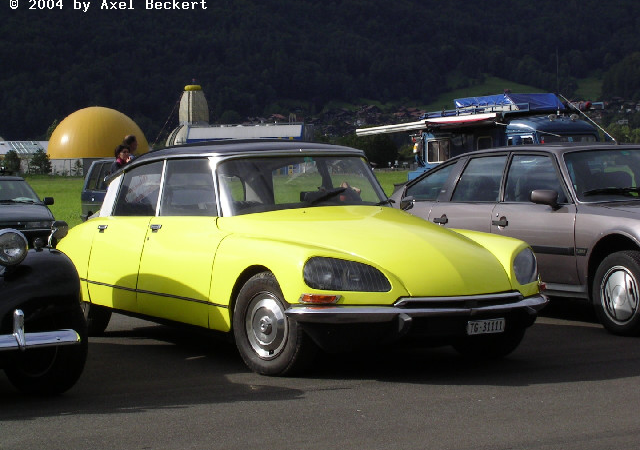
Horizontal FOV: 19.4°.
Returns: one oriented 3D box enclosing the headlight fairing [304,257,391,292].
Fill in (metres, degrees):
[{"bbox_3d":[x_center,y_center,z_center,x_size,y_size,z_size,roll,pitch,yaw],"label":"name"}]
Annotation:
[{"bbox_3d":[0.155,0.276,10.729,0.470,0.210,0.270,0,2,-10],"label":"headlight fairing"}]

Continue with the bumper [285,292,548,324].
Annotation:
[{"bbox_3d":[0.724,0.481,11.013,1.820,0.150,0.500,-1,2,-30],"label":"bumper"}]

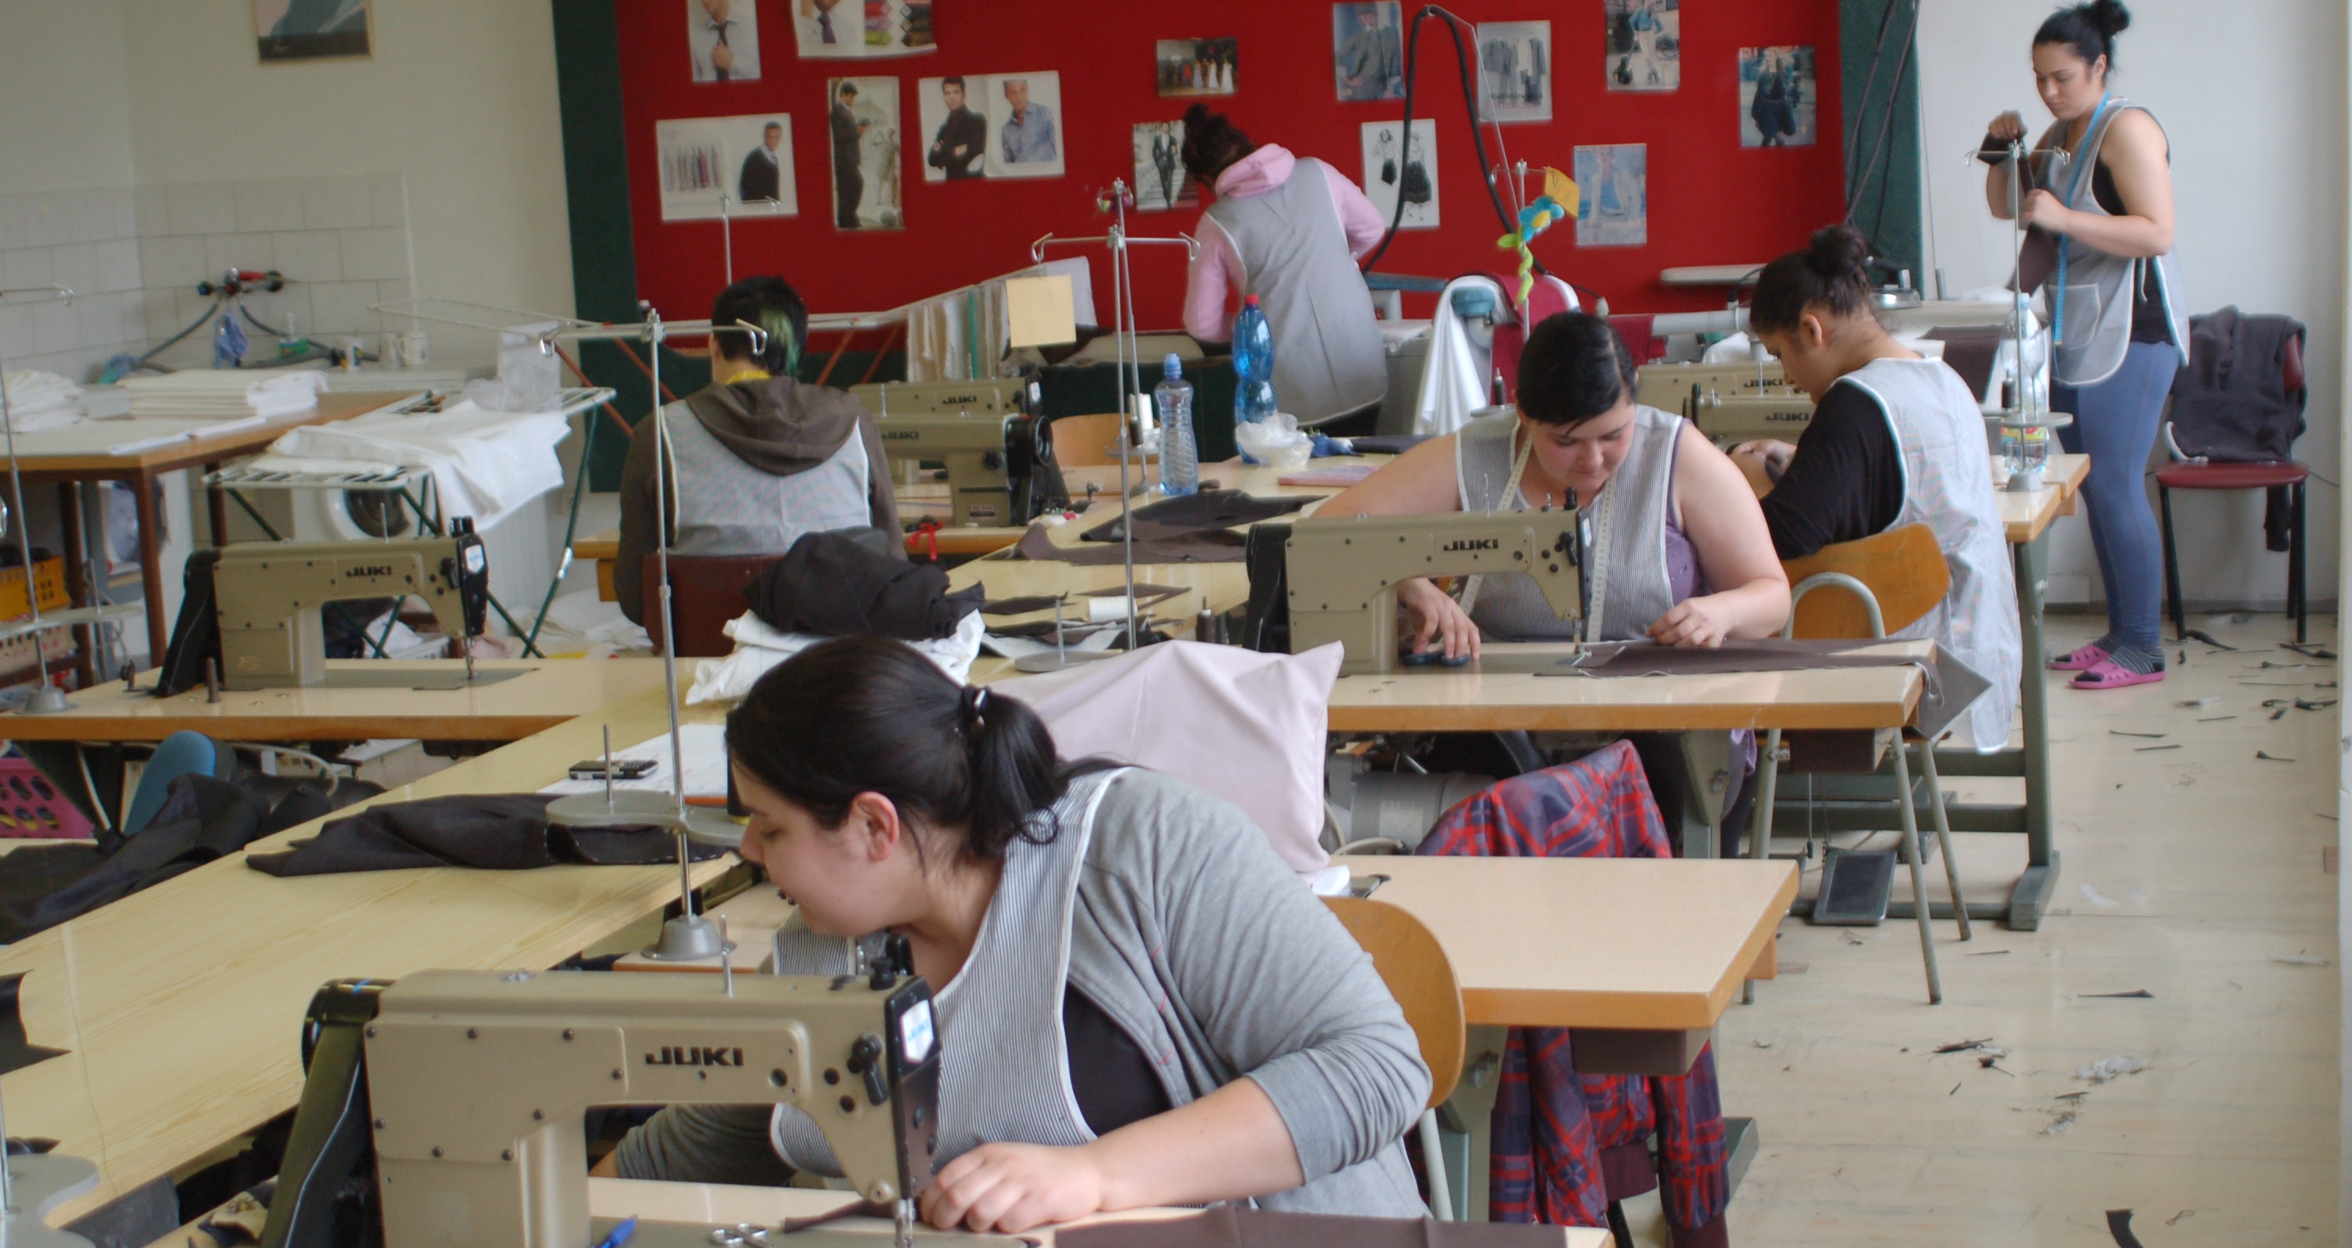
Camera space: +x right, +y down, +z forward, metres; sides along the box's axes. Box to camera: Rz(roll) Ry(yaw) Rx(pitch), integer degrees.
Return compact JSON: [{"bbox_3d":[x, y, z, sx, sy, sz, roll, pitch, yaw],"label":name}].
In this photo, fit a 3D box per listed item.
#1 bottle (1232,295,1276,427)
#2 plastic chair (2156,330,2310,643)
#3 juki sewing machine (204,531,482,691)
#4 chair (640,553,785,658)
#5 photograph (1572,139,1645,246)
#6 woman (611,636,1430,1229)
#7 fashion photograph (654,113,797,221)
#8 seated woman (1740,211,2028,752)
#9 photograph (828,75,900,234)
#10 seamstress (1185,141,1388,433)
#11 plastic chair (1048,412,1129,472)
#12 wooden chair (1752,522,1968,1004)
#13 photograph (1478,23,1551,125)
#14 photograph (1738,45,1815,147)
[{"bbox_3d":[0.159,-0.502,8.055,0.086,0.347,0.086,-1,8,17],"label":"bottle"},{"bbox_3d":[2.738,-0.376,10.139,0.430,0.790,0.490,-1,9,11],"label":"plastic chair"},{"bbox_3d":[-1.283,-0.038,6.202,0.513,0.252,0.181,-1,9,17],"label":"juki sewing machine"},{"bbox_3d":[-0.684,0.242,7.351,0.453,0.815,0.523,-1,9,17],"label":"chair"},{"bbox_3d":[1.216,-1.195,10.933,0.200,0.277,0.010,0,9,17],"label":"photograph"},{"bbox_3d":[-0.096,0.581,3.307,0.660,1.180,0.660,5,11,44],"label":"woman"},{"bbox_3d":[-1.345,-1.365,11.731,0.439,0.300,0.010,-1,9,17],"label":"fashion photograph"},{"bbox_3d":[1.207,-0.049,7.004,0.483,1.288,0.664,-9,10,-35],"label":"seated woman"},{"bbox_3d":[-0.893,-1.357,11.321,0.215,0.434,0.010,0,9,16],"label":"photograph"},{"bbox_3d":[0.323,-0.844,9.957,0.440,0.660,0.300,-8,-5,4],"label":"seamstress"},{"bbox_3d":[-0.194,-0.036,8.717,0.420,0.840,0.490,0,9,17],"label":"plastic chair"},{"bbox_3d":[1.200,0.210,6.888,0.387,0.805,0.523,-1,9,17],"label":"wooden chair"},{"bbox_3d":[0.932,-1.517,10.762,0.205,0.268,0.010,0,9,16],"label":"photograph"},{"bbox_3d":[1.656,-1.446,10.762,0.205,0.268,0.010,0,8,17],"label":"photograph"}]

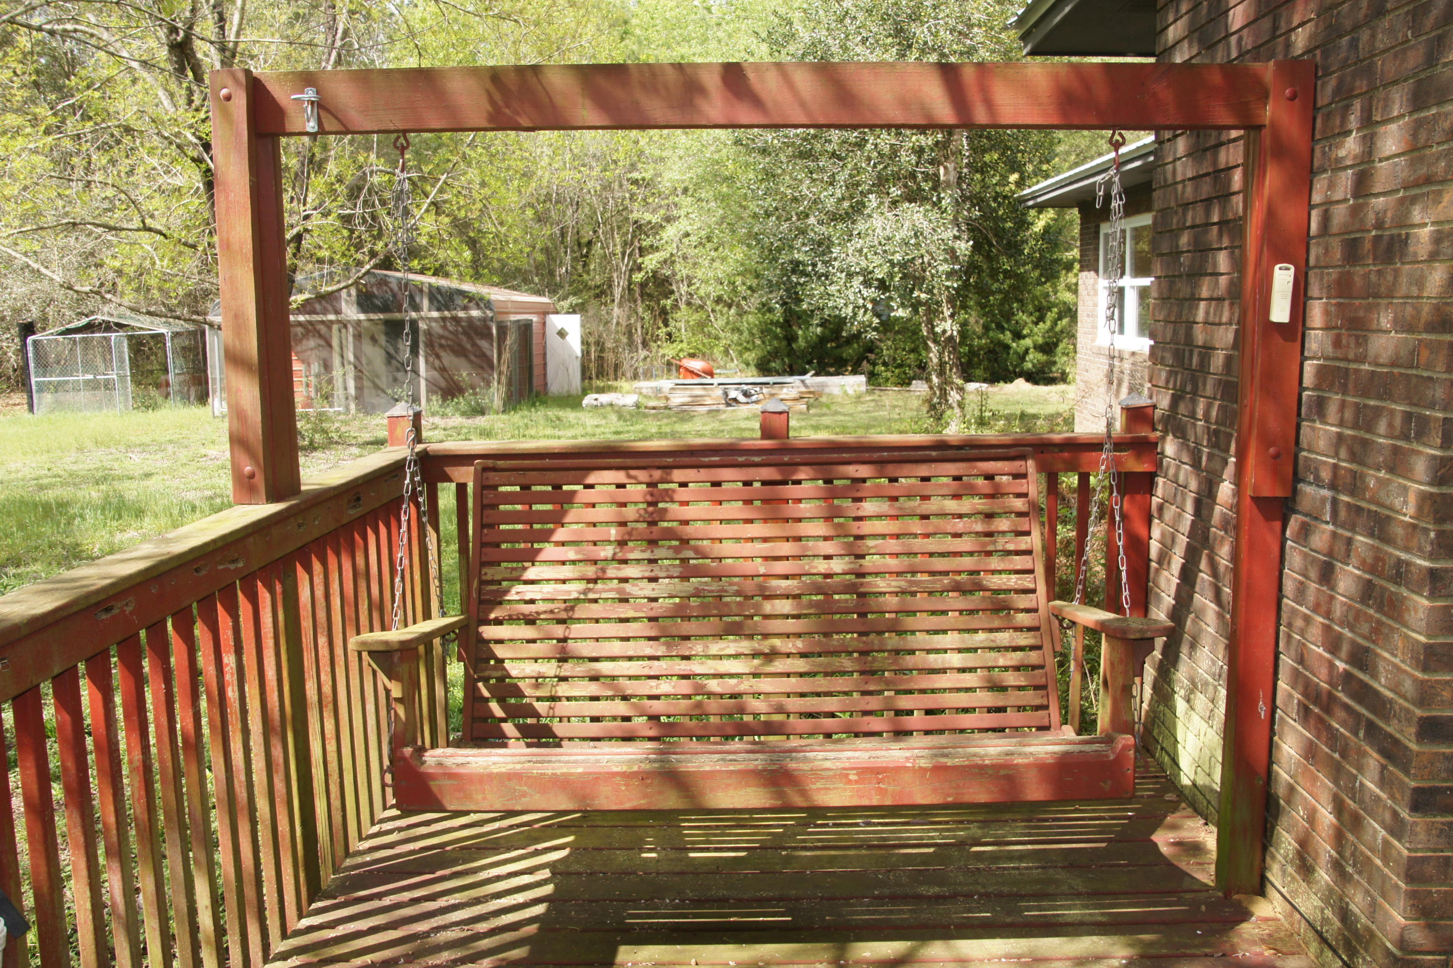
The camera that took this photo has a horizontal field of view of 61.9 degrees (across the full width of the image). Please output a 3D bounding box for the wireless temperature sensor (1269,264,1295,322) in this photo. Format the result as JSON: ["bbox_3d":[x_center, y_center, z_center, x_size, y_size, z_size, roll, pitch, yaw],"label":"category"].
[{"bbox_3d":[1.249,-0.428,2.722,0.038,0.131,0.023,3,8,9],"label":"wireless temperature sensor"}]

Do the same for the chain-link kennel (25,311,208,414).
[{"bbox_3d":[-14.304,-2.842,28.724,3.000,2.215,3.000,-2,8,-9],"label":"chain-link kennel"}]

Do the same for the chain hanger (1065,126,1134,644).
[{"bbox_3d":[0.895,-0.185,2.911,0.080,1.285,0.470,-1,8,1],"label":"chain hanger"}]

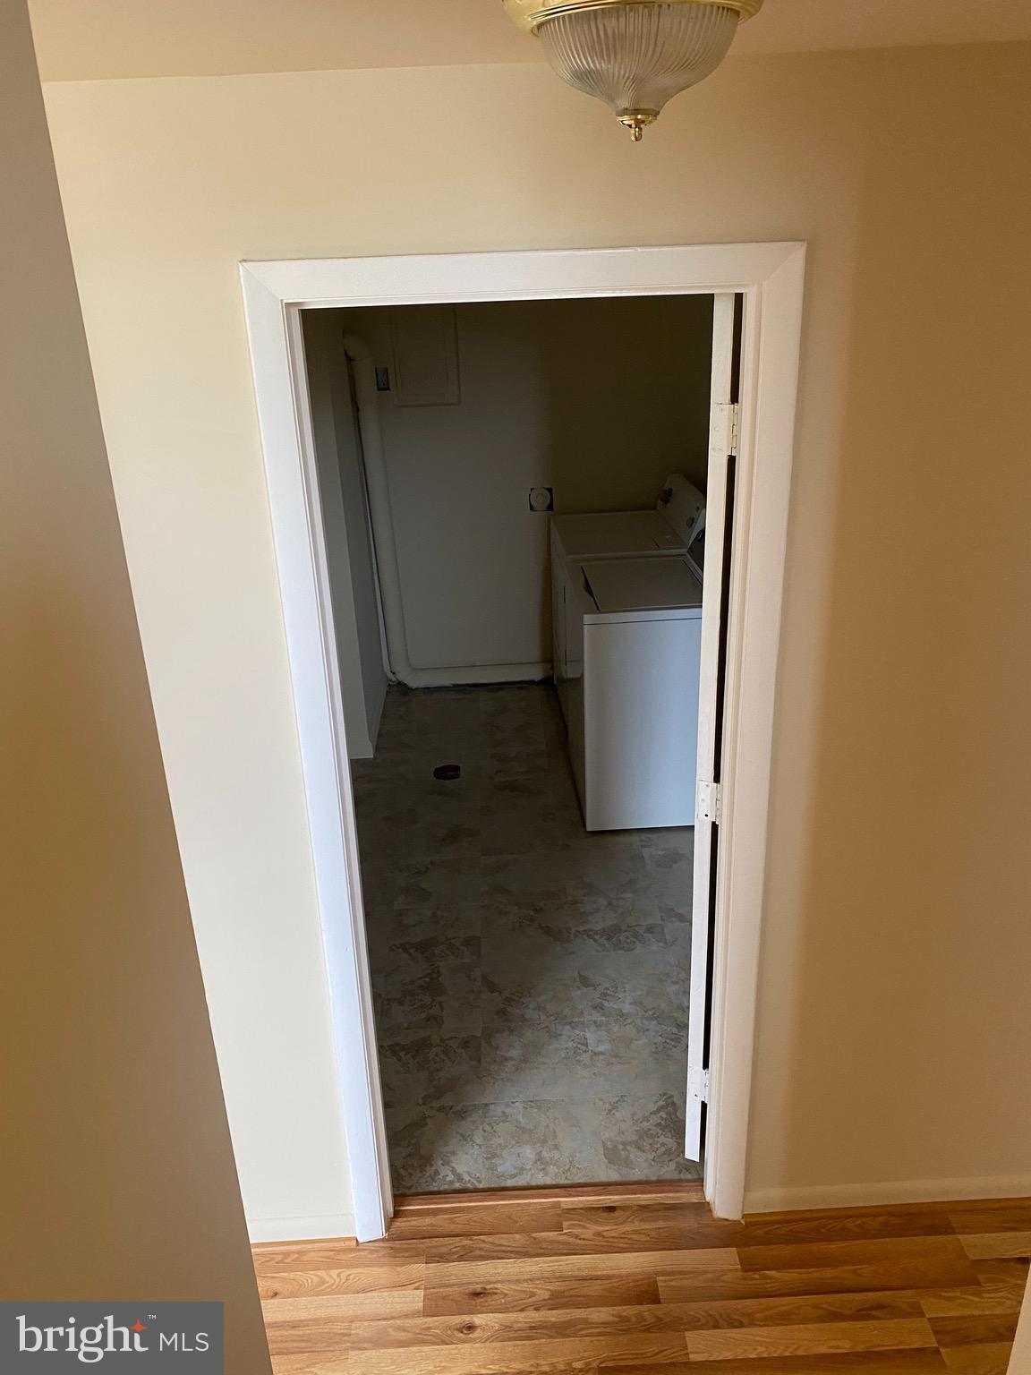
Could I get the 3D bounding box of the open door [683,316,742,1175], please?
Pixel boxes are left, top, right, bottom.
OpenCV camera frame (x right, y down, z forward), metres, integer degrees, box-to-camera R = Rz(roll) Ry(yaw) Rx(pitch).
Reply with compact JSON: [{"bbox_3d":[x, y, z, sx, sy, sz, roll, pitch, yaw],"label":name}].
[{"bbox_3d":[0.541,0.102,2.491,0.036,2.015,0.750,7,24,21],"label":"open door"}]

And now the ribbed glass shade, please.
[{"bbox_3d":[0.126,-0.631,1.069,0.207,0.100,0.207,-3,23,-2],"label":"ribbed glass shade"}]

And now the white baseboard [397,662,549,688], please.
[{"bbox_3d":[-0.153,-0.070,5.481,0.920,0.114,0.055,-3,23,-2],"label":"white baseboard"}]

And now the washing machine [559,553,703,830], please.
[{"bbox_3d":[0.584,-0.088,4.193,0.680,1.085,0.715,-3,23,-2],"label":"washing machine"}]

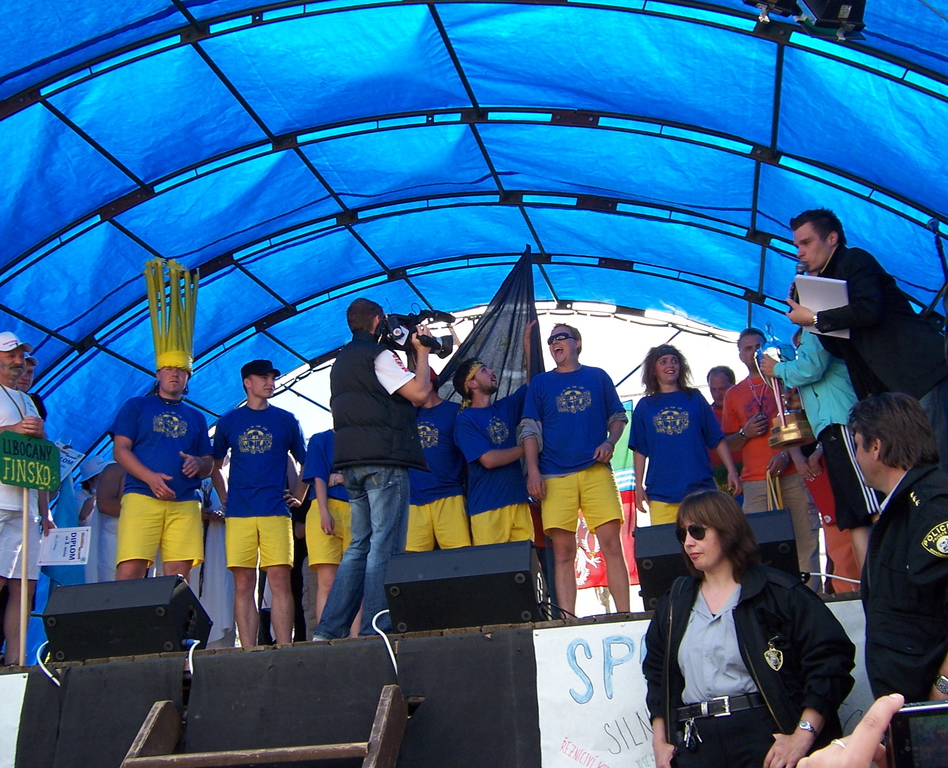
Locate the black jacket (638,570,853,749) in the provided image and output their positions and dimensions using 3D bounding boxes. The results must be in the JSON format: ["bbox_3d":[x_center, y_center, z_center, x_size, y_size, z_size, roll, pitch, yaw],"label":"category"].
[{"bbox_3d":[0.838,0.829,2.970,0.550,0.560,0.340,-17,-21,36],"label":"black jacket"}]

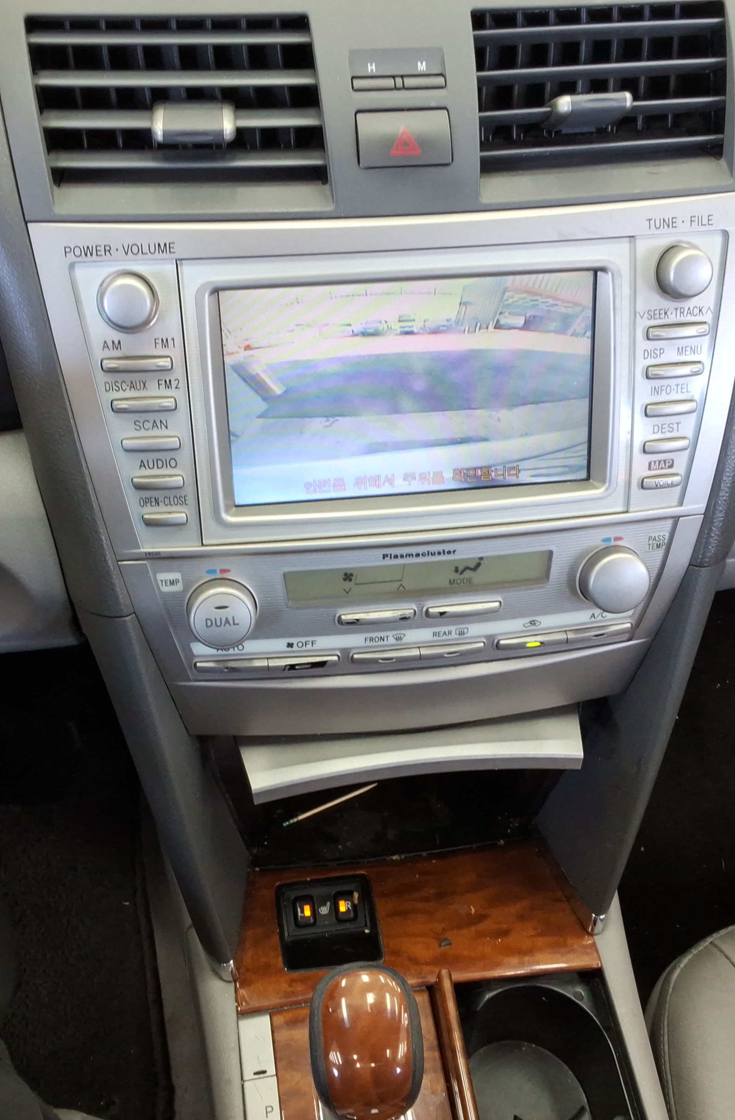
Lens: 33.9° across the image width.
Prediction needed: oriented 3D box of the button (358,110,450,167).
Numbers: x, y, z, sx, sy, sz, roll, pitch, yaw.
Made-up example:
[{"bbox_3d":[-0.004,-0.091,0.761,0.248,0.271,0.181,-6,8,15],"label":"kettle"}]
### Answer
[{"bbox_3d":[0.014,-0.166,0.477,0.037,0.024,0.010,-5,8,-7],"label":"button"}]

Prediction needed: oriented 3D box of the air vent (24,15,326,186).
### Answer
[{"bbox_3d":[-0.076,-0.181,0.479,0.110,0.067,0.027,-2,8,-5],"label":"air vent"}]

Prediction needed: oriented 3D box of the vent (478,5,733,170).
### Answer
[{"bbox_3d":[0.095,-0.194,0.503,0.107,0.067,0.027,-8,8,-10],"label":"vent"}]

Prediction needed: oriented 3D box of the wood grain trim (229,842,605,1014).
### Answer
[{"bbox_3d":[0.023,0.191,0.635,0.187,0.018,0.075,-5,57,-7],"label":"wood grain trim"}]

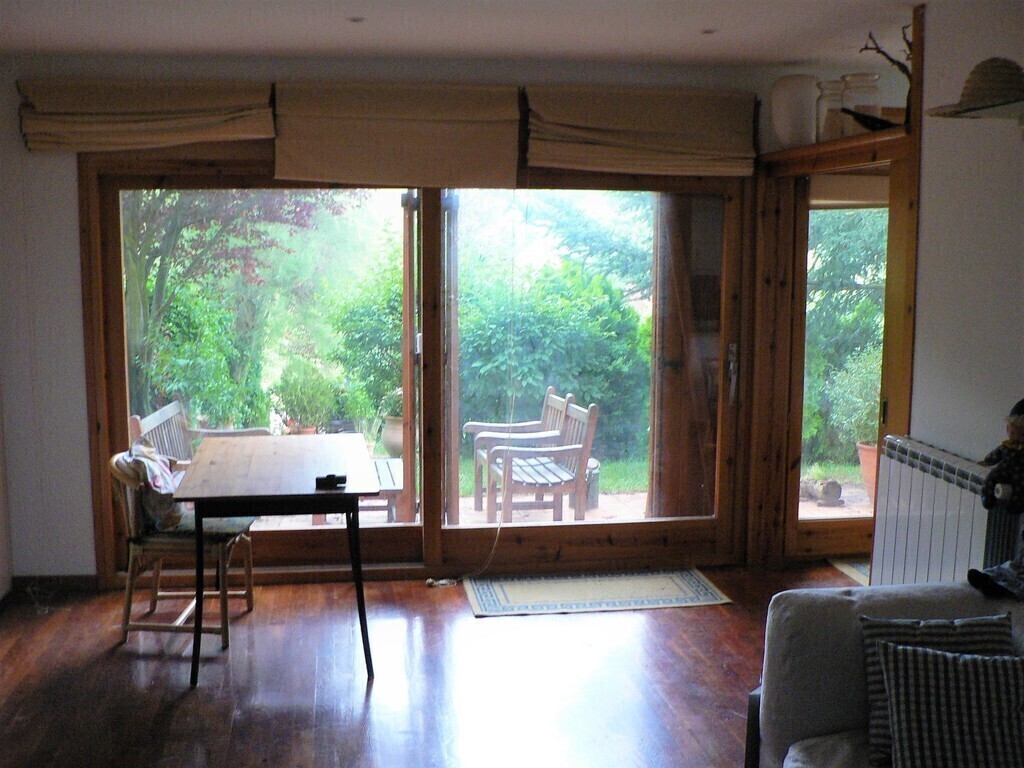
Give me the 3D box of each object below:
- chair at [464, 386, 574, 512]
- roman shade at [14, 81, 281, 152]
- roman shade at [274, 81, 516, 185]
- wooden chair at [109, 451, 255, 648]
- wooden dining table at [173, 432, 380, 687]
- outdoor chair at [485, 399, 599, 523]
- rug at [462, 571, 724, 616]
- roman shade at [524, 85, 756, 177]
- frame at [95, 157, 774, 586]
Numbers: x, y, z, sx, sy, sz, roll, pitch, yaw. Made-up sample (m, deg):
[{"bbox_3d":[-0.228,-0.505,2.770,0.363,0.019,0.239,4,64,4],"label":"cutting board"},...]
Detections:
[{"bbox_3d":[0.045,0.494,7.440,0.670,0.900,0.540,-2,8,-13],"label":"chair"},{"bbox_3d":[-1.657,-1.220,4.890,1.119,0.317,0.100,-1,8,-7],"label":"roman shade"},{"bbox_3d":[-0.538,-1.168,5.044,1.144,0.466,0.100,-1,8,-7],"label":"roman shade"},{"bbox_3d":[-1.443,0.660,4.643,0.500,0.830,0.470,0,8,2],"label":"wooden chair"},{"bbox_3d":[-1.001,0.701,4.669,0.768,0.742,1.302,-1,8,-11],"label":"wooden dining table"},{"bbox_3d":[0.157,0.555,6.975,0.670,0.900,0.540,-2,8,-13],"label":"outdoor chair"},{"bbox_3d":[0.397,1.000,5.186,1.220,0.012,0.560,-1,8,-7],"label":"rug"},{"bbox_3d":[0.625,-1.221,5.190,1.144,0.411,0.100,-1,8,-7],"label":"roman shade"},{"bbox_3d":[-0.395,-0.089,5.308,3.260,2.140,0.130,-1,8,-7],"label":"frame"}]

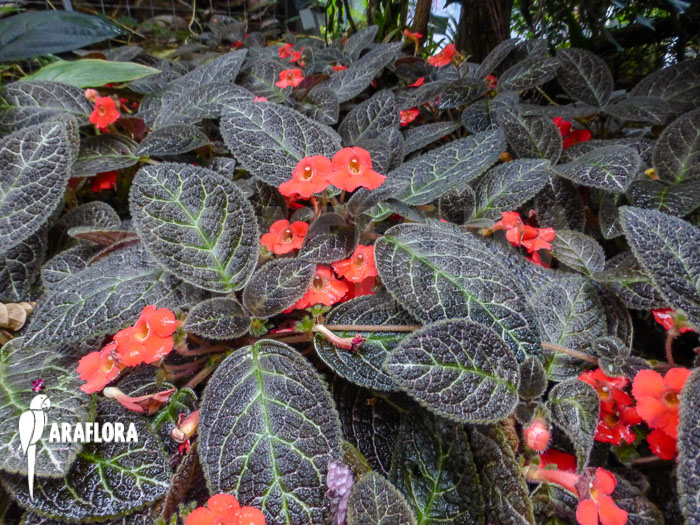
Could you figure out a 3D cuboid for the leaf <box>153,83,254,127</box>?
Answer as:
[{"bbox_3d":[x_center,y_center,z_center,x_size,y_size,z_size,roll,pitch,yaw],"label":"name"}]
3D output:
[{"bbox_3d":[-0.146,-0.153,0.463,0.102,0.016,0.060,-27,51,-24],"label":"leaf"}]

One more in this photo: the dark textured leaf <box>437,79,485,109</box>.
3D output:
[{"bbox_3d":[0.114,-0.174,0.503,0.072,0.013,0.042,-32,49,-22],"label":"dark textured leaf"}]

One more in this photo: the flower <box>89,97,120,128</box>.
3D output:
[{"bbox_3d":[-0.225,-0.138,0.453,0.029,0.029,0.026,2,6,3],"label":"flower"}]

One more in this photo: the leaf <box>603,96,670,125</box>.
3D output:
[{"bbox_3d":[0.274,-0.145,0.464,0.054,0.010,0.039,26,49,30],"label":"leaf"}]

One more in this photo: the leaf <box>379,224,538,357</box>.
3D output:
[{"bbox_3d":[0.052,0.015,0.235,0.058,0.014,0.097,-36,63,-26],"label":"leaf"}]

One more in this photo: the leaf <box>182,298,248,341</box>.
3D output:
[{"bbox_3d":[-0.065,0.028,0.238,0.033,0.008,0.024,-8,57,-5],"label":"leaf"}]

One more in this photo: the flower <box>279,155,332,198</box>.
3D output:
[{"bbox_3d":[-0.025,-0.054,0.308,0.032,0.028,0.028,7,7,11],"label":"flower"}]

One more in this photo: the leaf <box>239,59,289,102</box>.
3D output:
[{"bbox_3d":[-0.087,-0.181,0.486,0.040,0.010,0.076,-31,60,-29],"label":"leaf"}]

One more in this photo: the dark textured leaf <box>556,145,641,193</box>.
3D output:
[{"bbox_3d":[0.194,-0.073,0.378,0.054,0.013,0.062,-11,41,-4],"label":"dark textured leaf"}]

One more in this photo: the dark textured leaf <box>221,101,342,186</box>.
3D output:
[{"bbox_3d":[-0.055,-0.095,0.363,0.106,0.017,0.069,39,63,16],"label":"dark textured leaf"}]

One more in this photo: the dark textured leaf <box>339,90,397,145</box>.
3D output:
[{"bbox_3d":[0.014,-0.111,0.370,0.048,0.011,0.070,21,59,25],"label":"dark textured leaf"}]

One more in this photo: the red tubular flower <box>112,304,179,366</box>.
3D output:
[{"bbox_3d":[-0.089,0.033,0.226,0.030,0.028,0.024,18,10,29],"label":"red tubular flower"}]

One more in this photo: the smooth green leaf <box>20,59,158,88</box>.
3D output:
[{"bbox_3d":[-0.269,-0.195,0.500,0.134,0.014,0.051,-8,50,-10],"label":"smooth green leaf"}]

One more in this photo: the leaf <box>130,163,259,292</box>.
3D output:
[{"bbox_3d":[-0.093,-0.020,0.270,0.058,0.013,0.095,-34,71,-14],"label":"leaf"}]

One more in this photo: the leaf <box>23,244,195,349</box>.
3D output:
[{"bbox_3d":[-0.138,0.017,0.274,0.093,0.018,0.052,-29,57,-21],"label":"leaf"}]

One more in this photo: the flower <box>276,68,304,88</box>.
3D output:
[{"bbox_3d":[-0.062,-0.188,0.497,0.029,0.021,0.019,-1,7,-2],"label":"flower"}]

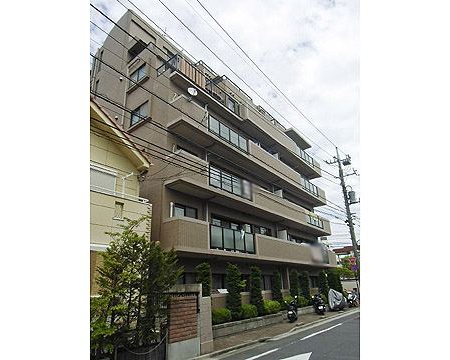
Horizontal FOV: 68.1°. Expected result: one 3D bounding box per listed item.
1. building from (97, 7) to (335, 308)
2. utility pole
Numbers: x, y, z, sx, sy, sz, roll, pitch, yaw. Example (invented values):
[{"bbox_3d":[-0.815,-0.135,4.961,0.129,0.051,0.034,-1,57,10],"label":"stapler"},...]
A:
[{"bbox_3d":[0.377,1.153,25.802,9.000,17.200,23.000,-13,-21,30],"label":"building"},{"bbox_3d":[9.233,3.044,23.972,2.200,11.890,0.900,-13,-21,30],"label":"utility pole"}]

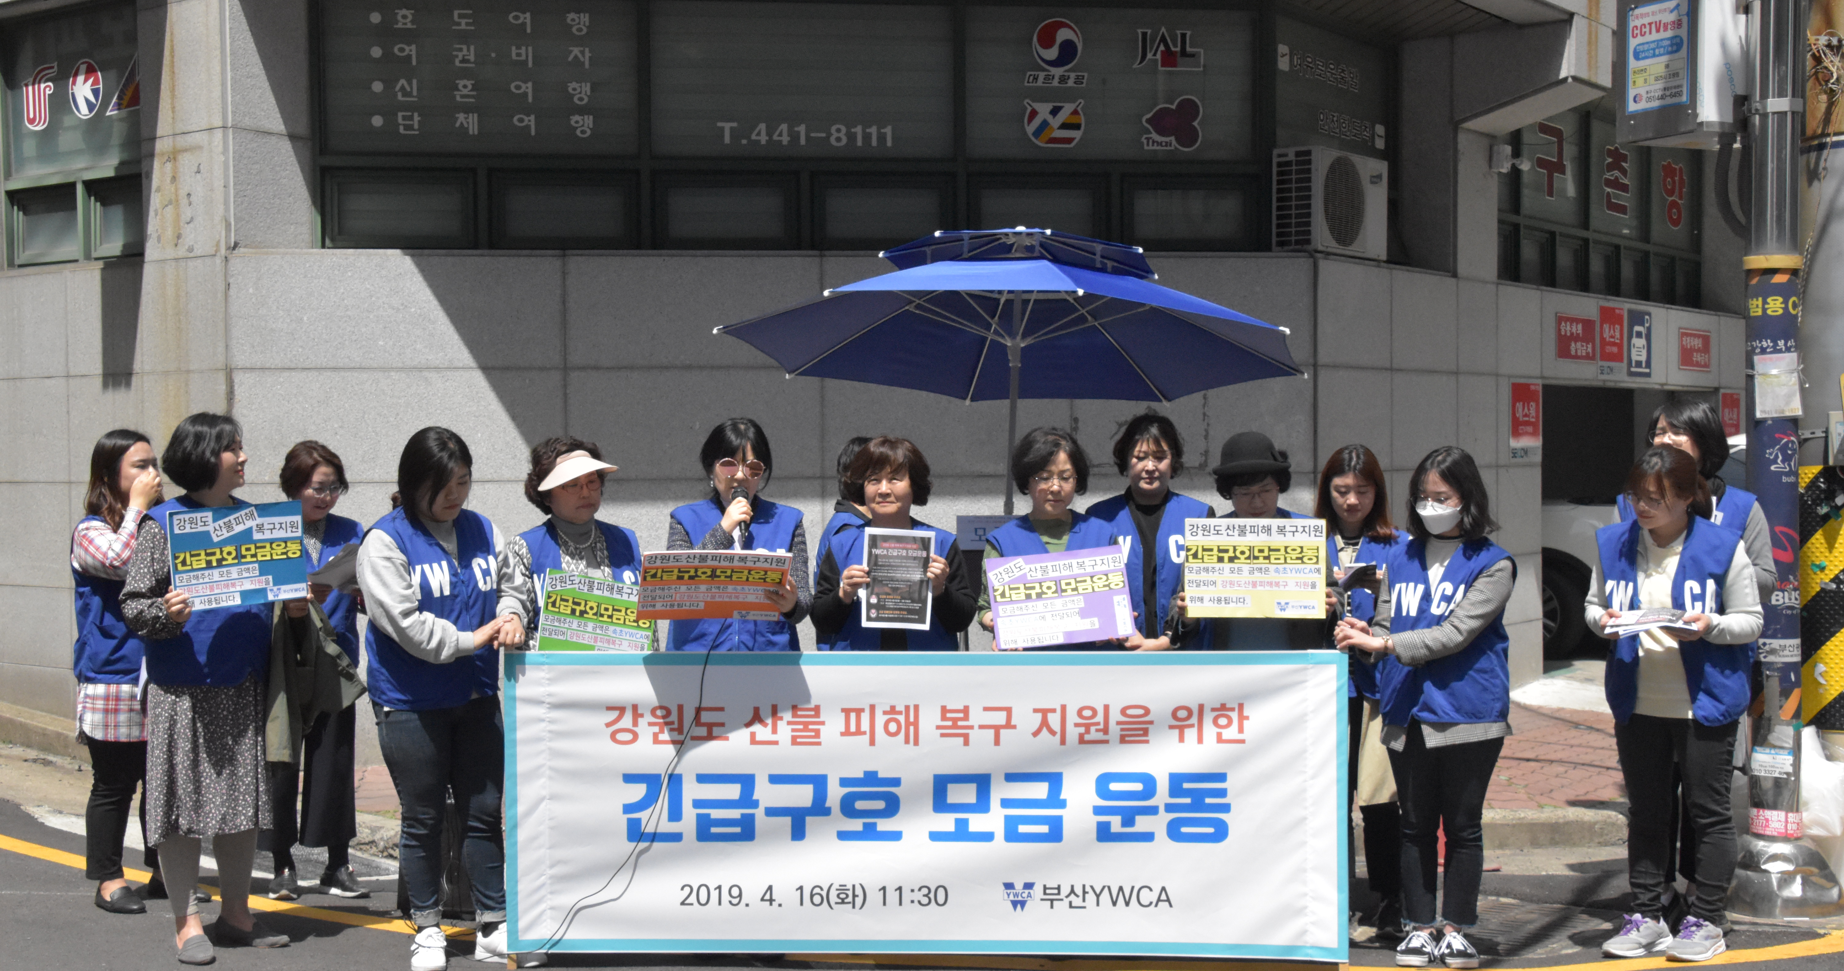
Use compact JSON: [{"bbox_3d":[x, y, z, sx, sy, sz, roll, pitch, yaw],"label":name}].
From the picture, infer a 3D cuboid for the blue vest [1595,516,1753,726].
[{"bbox_3d":[2.268,0.409,6.030,0.420,0.620,0.290,0,1,34],"label":"blue vest"}]

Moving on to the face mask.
[{"bbox_3d":[1.533,0.098,5.930,0.135,0.105,0.080,2,14,34],"label":"face mask"}]

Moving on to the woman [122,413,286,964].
[{"bbox_3d":[-2.200,0.608,6.120,0.460,1.640,0.380,-1,1,-43],"label":"woman"}]

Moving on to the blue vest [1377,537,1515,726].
[{"bbox_3d":[1.577,0.437,6.000,0.410,0.580,0.270,1,2,32],"label":"blue vest"}]

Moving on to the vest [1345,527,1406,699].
[{"bbox_3d":[1.372,0.409,6.330,0.400,0.560,0.260,0,1,14],"label":"vest"}]

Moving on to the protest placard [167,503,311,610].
[{"bbox_3d":[-2.050,0.211,6.000,0.420,0.297,0.020,-6,2,-33],"label":"protest placard"}]

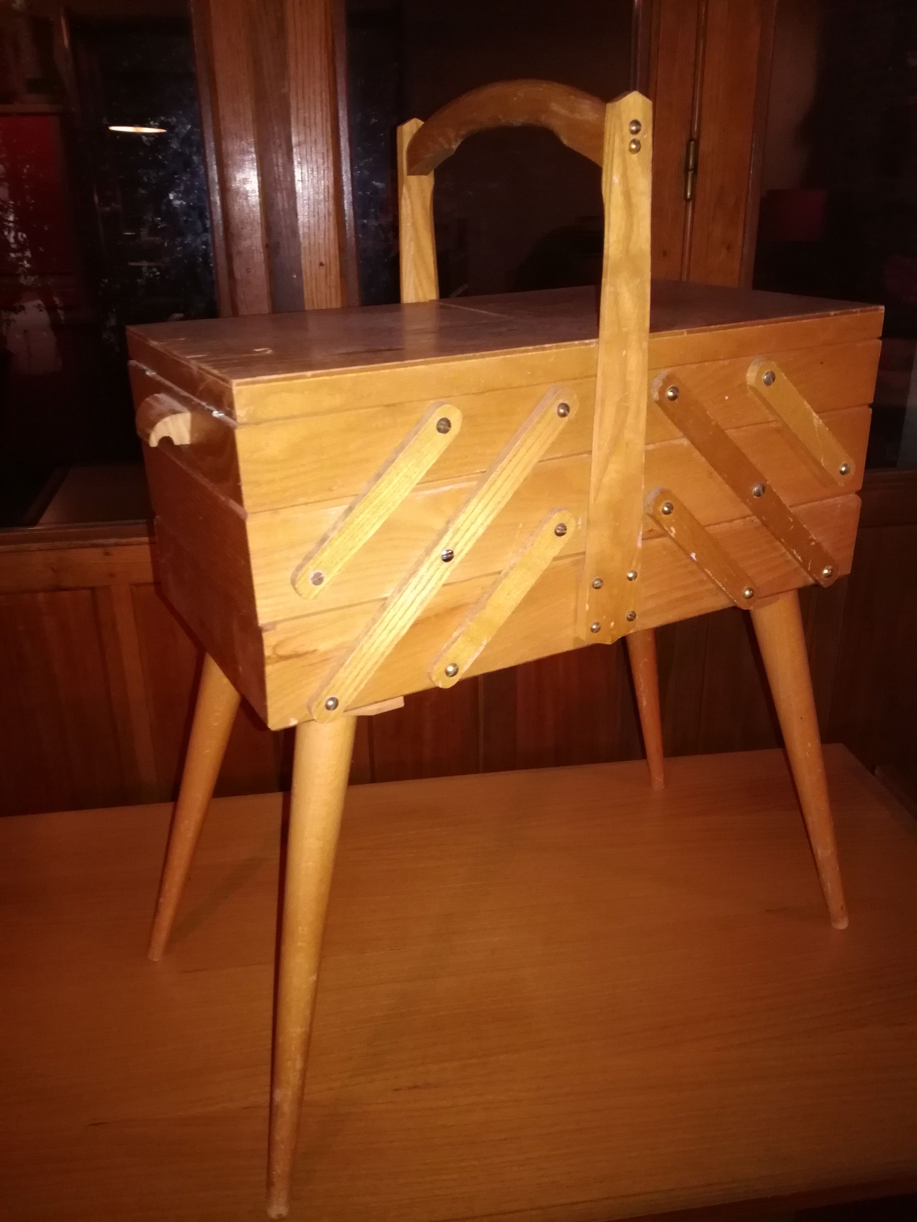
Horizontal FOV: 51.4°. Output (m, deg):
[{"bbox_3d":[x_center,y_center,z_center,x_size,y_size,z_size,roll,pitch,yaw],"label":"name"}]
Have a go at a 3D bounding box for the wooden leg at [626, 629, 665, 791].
[{"bbox_3d":[0.185,0.054,0.945,0.036,0.353,0.036,-29,39,-18],"label":"wooden leg"}]

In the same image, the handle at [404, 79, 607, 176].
[{"bbox_3d":[0.028,-0.293,0.577,0.018,0.047,0.240,-14,26,-26],"label":"handle"}]

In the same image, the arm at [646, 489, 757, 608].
[{"bbox_3d":[0.159,-0.038,0.613,0.125,0.019,0.008,36,-1,-36],"label":"arm"}]

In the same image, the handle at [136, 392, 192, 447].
[{"bbox_3d":[-0.167,-0.106,0.536,0.021,0.020,0.053,-14,26,-26],"label":"handle"}]

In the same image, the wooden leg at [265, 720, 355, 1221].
[{"bbox_3d":[-0.096,0.218,0.585,0.036,0.351,0.036,1,12,-31],"label":"wooden leg"}]

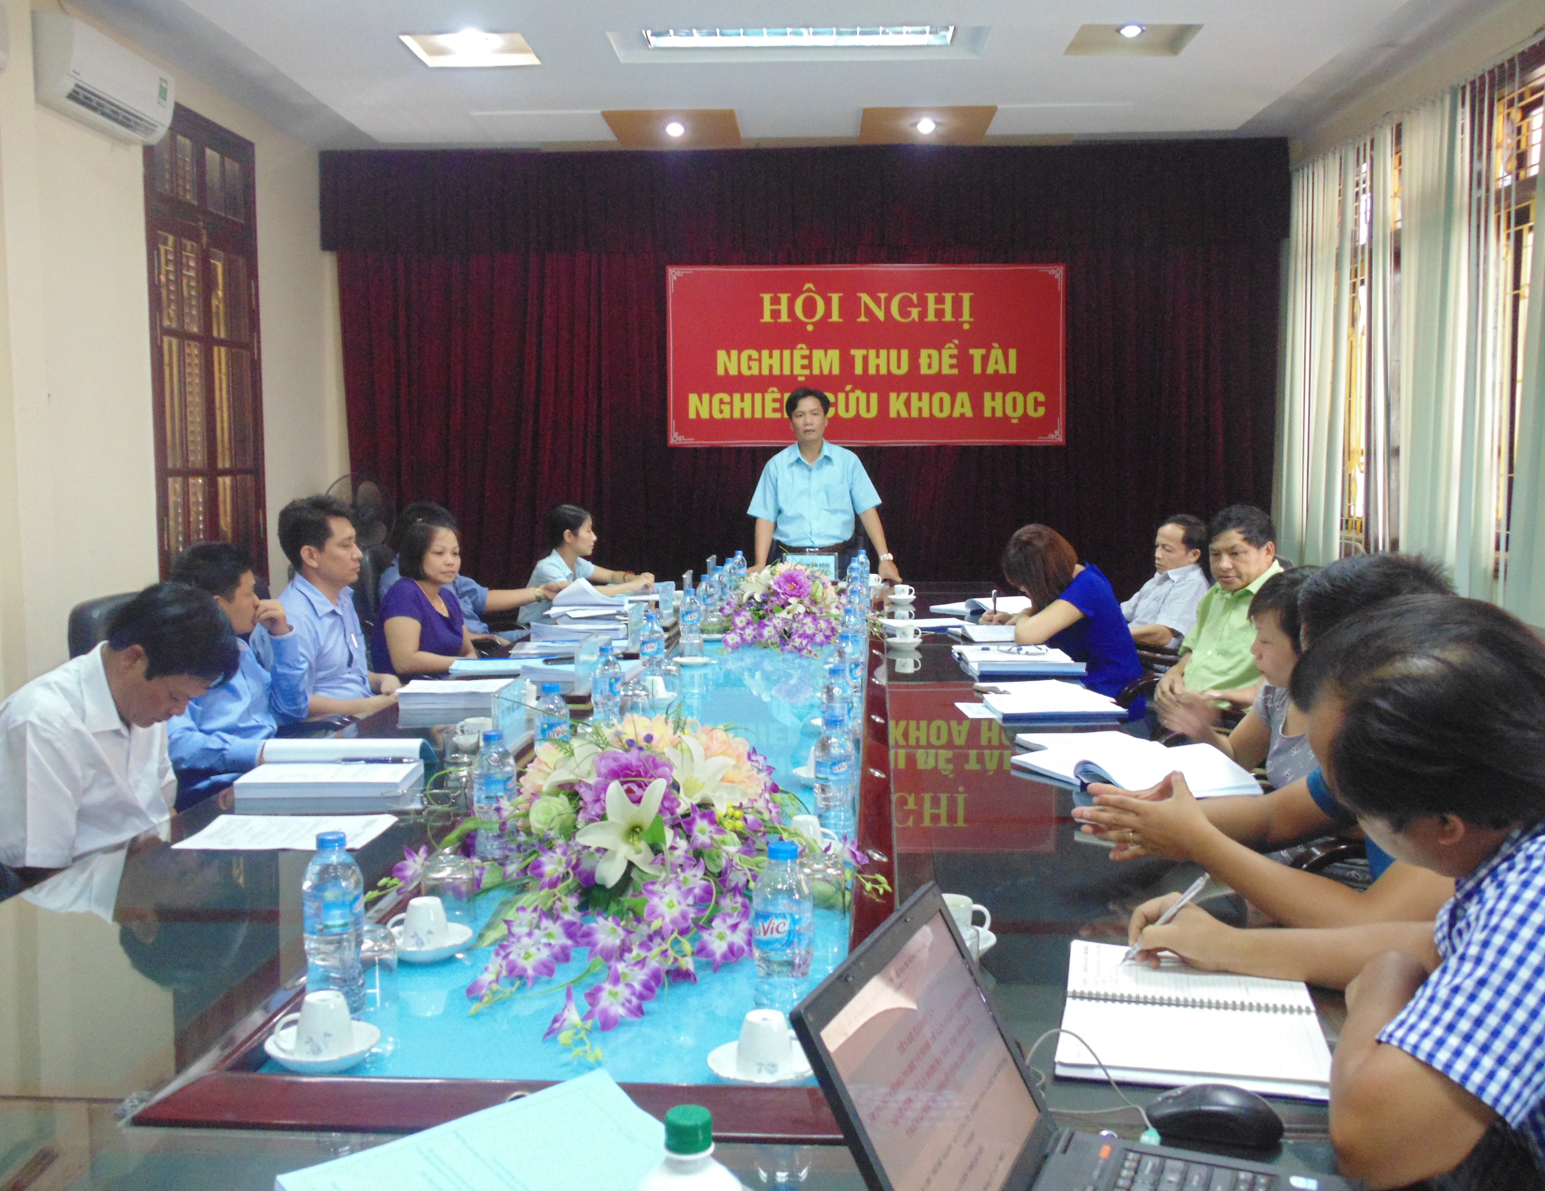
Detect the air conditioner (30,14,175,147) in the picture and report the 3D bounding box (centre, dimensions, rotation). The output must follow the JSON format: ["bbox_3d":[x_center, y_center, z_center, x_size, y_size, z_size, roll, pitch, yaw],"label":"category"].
[{"bbox_3d":[-2.324,-1.799,5.502,0.180,0.290,0.800,0,5,1],"label":"air conditioner"}]

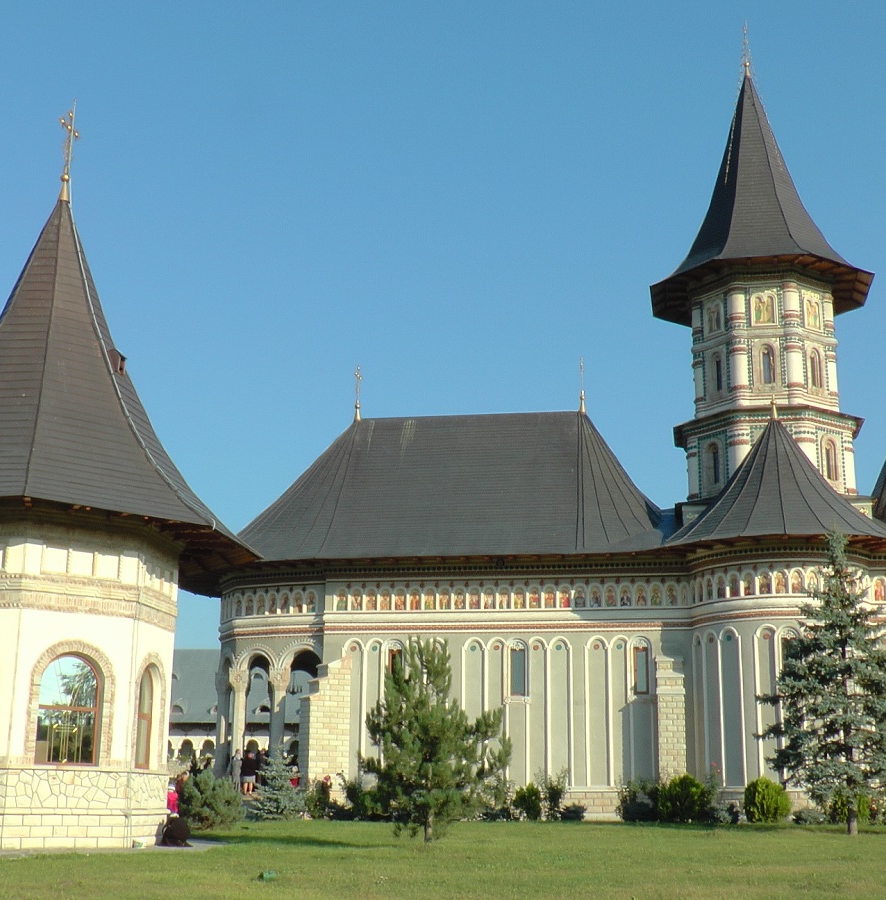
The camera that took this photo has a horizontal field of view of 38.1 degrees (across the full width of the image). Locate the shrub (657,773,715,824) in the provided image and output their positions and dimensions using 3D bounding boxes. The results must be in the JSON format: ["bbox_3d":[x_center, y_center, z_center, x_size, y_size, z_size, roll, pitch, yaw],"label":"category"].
[{"bbox_3d":[8.885,12.712,46.803,2.116,1.832,1.905,-2,-15,9],"label":"shrub"}]

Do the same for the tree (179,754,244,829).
[{"bbox_3d":[-7.093,10.572,39.388,1.895,2.134,1.837,-2,-15,10],"label":"tree"}]

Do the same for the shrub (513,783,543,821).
[{"bbox_3d":[3.238,13.311,48.581,1.136,1.388,1.136,-2,-15,9],"label":"shrub"}]

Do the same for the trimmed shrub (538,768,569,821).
[{"bbox_3d":[4.178,13.020,48.492,1.210,1.899,1.210,-2,-15,9],"label":"trimmed shrub"}]

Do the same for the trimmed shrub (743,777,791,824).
[{"bbox_3d":[11.149,12.038,44.066,1.649,1.592,1.649,-2,-15,9],"label":"trimmed shrub"}]

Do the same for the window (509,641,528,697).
[{"bbox_3d":[2.921,8.453,49.622,0.700,2.120,0.250,-2,-15,10],"label":"window"}]

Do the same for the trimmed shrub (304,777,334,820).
[{"bbox_3d":[-4.731,13.240,48.740,1.140,1.613,1.140,-2,-15,9],"label":"trimmed shrub"}]

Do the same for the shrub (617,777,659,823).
[{"bbox_3d":[7.277,13.006,47.742,1.563,1.653,1.485,-2,-15,9],"label":"shrub"}]

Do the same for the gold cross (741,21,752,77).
[{"bbox_3d":[14.259,-18.832,60.432,0.471,2.968,0.420,-2,-15,9],"label":"gold cross"}]

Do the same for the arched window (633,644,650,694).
[{"bbox_3d":[7.537,8.296,48.701,0.620,1.980,0.250,-2,-15,10],"label":"arched window"}]

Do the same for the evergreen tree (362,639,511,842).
[{"bbox_3d":[-0.171,7.597,33.775,3.950,5.242,3.753,-2,-15,9],"label":"evergreen tree"}]

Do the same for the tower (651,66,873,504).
[{"bbox_3d":[14.132,-7.692,57.530,9.300,21.200,9.300,-2,-15,9],"label":"tower"}]

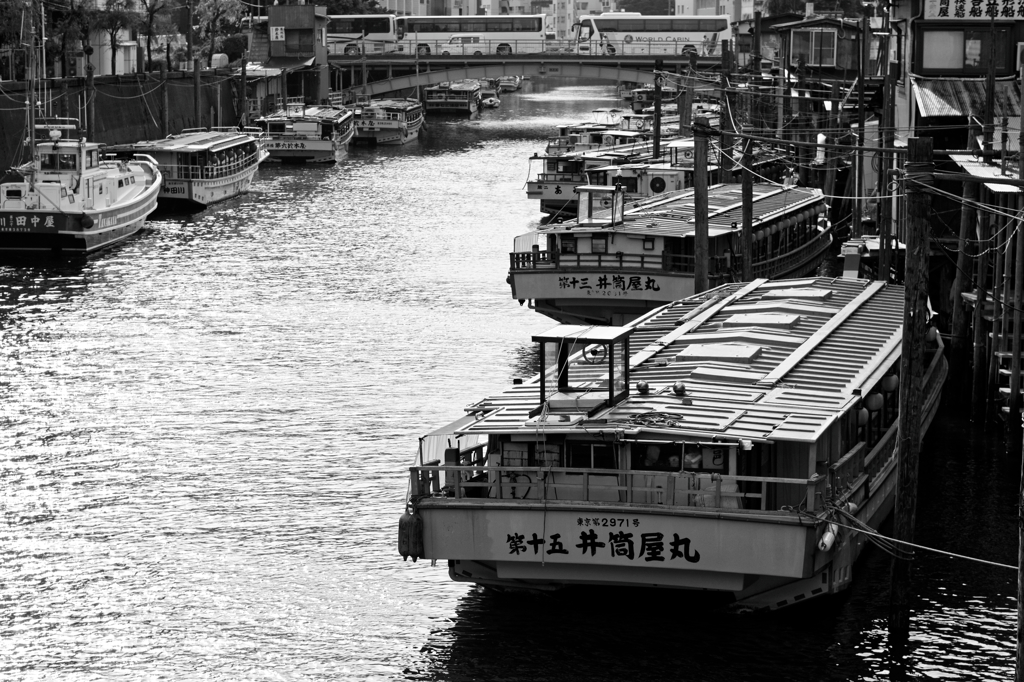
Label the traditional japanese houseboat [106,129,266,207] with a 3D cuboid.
[{"bbox_3d":[-13.966,-7.925,108.049,4.400,2.700,19.500,1,7,5],"label":"traditional japanese houseboat"}]

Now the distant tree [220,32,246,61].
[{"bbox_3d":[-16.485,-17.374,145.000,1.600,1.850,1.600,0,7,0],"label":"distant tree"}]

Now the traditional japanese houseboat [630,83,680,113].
[{"bbox_3d":[12.965,-21.247,212.976,4.100,2.700,16.000,1,7,6],"label":"traditional japanese houseboat"}]

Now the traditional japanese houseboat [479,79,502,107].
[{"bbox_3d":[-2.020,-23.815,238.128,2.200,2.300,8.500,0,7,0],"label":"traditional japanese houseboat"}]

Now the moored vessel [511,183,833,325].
[{"bbox_3d":[5.304,-2.902,64.999,4.800,3.300,20.000,2,7,17],"label":"moored vessel"}]

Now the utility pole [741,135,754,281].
[{"bbox_3d":[5.790,-2.871,60.117,0.250,4.750,0.250,1,7,0],"label":"utility pole"}]

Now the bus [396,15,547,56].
[{"bbox_3d":[-3.260,-24.490,196.800,12.000,3.400,2.500,0,7,2],"label":"bus"}]

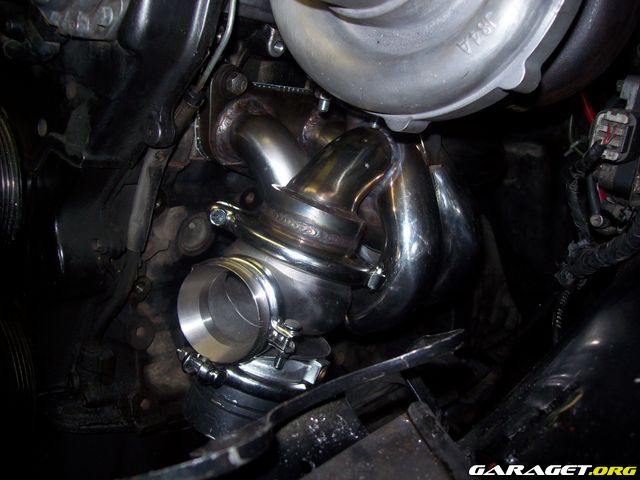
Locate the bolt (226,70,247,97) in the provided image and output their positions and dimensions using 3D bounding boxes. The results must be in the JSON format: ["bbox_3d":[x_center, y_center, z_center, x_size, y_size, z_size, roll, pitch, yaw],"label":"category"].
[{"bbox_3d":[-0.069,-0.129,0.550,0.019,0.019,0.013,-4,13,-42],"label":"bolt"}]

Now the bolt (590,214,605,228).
[{"bbox_3d":[0.267,-0.018,0.640,0.013,0.013,0.009,12,12,34],"label":"bolt"}]

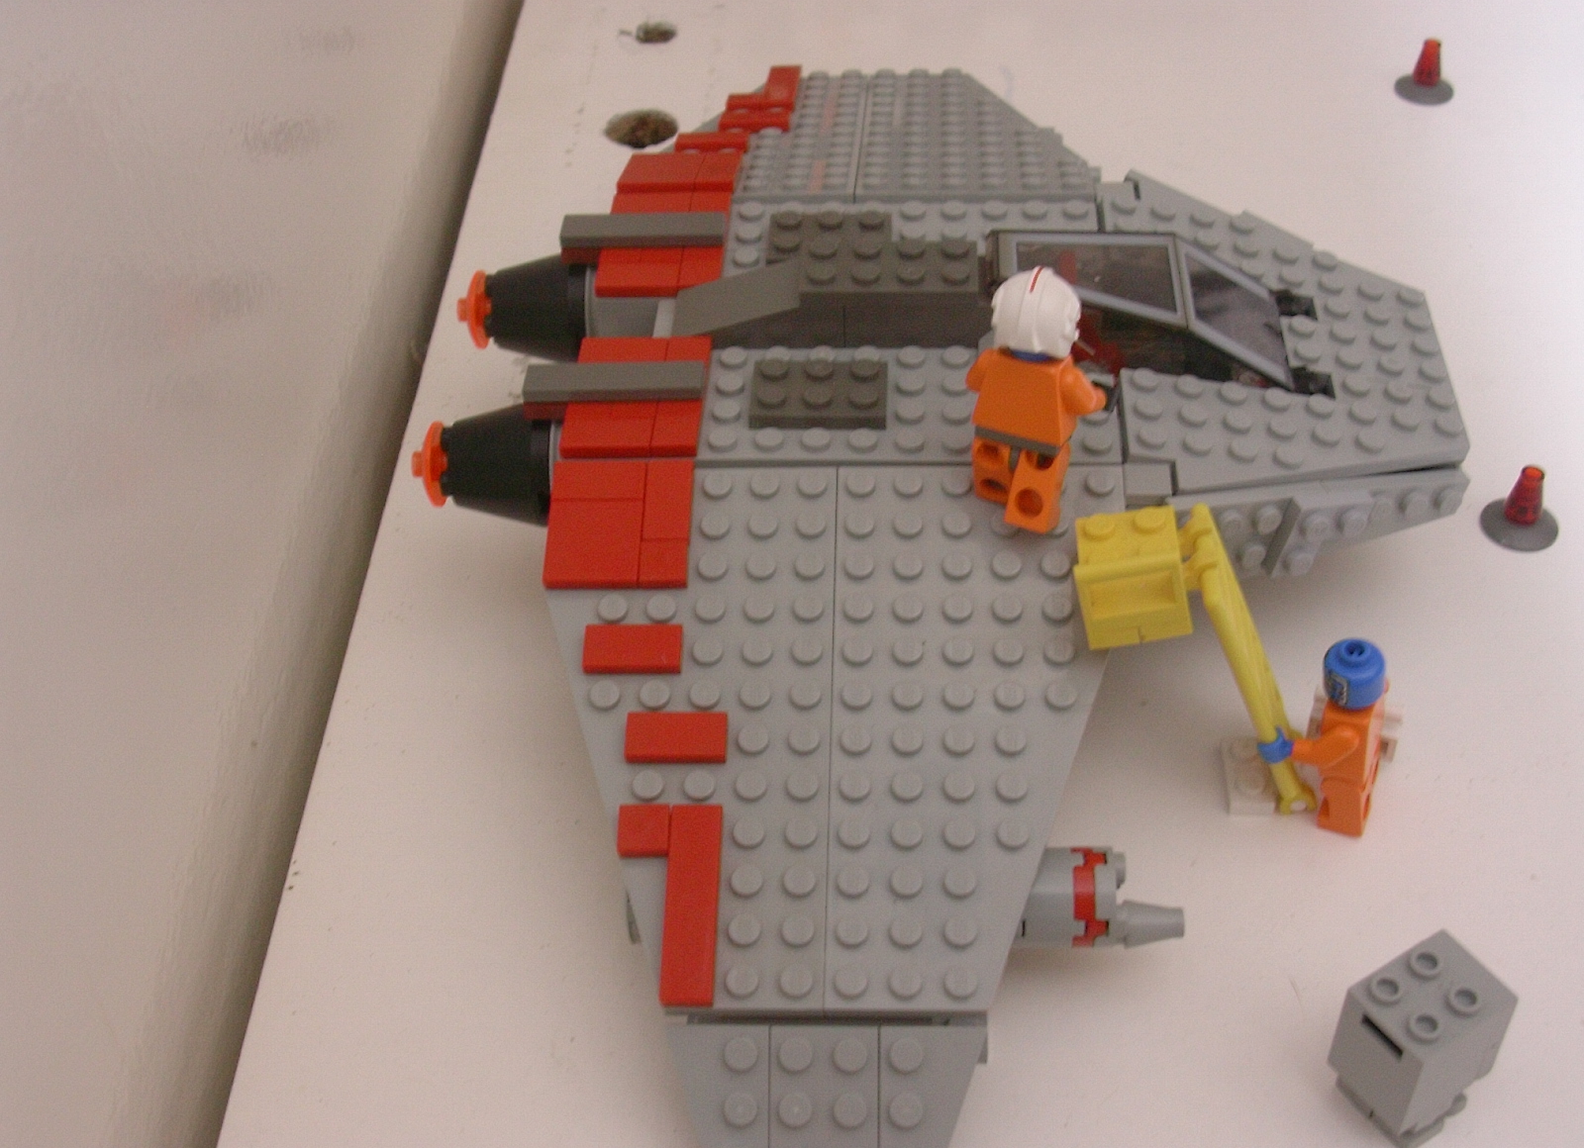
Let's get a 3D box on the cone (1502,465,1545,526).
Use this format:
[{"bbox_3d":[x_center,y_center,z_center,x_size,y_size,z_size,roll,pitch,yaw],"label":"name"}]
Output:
[{"bbox_3d":[0.147,-0.016,0.412,0.008,0.011,0.008,1,43,4],"label":"cone"}]

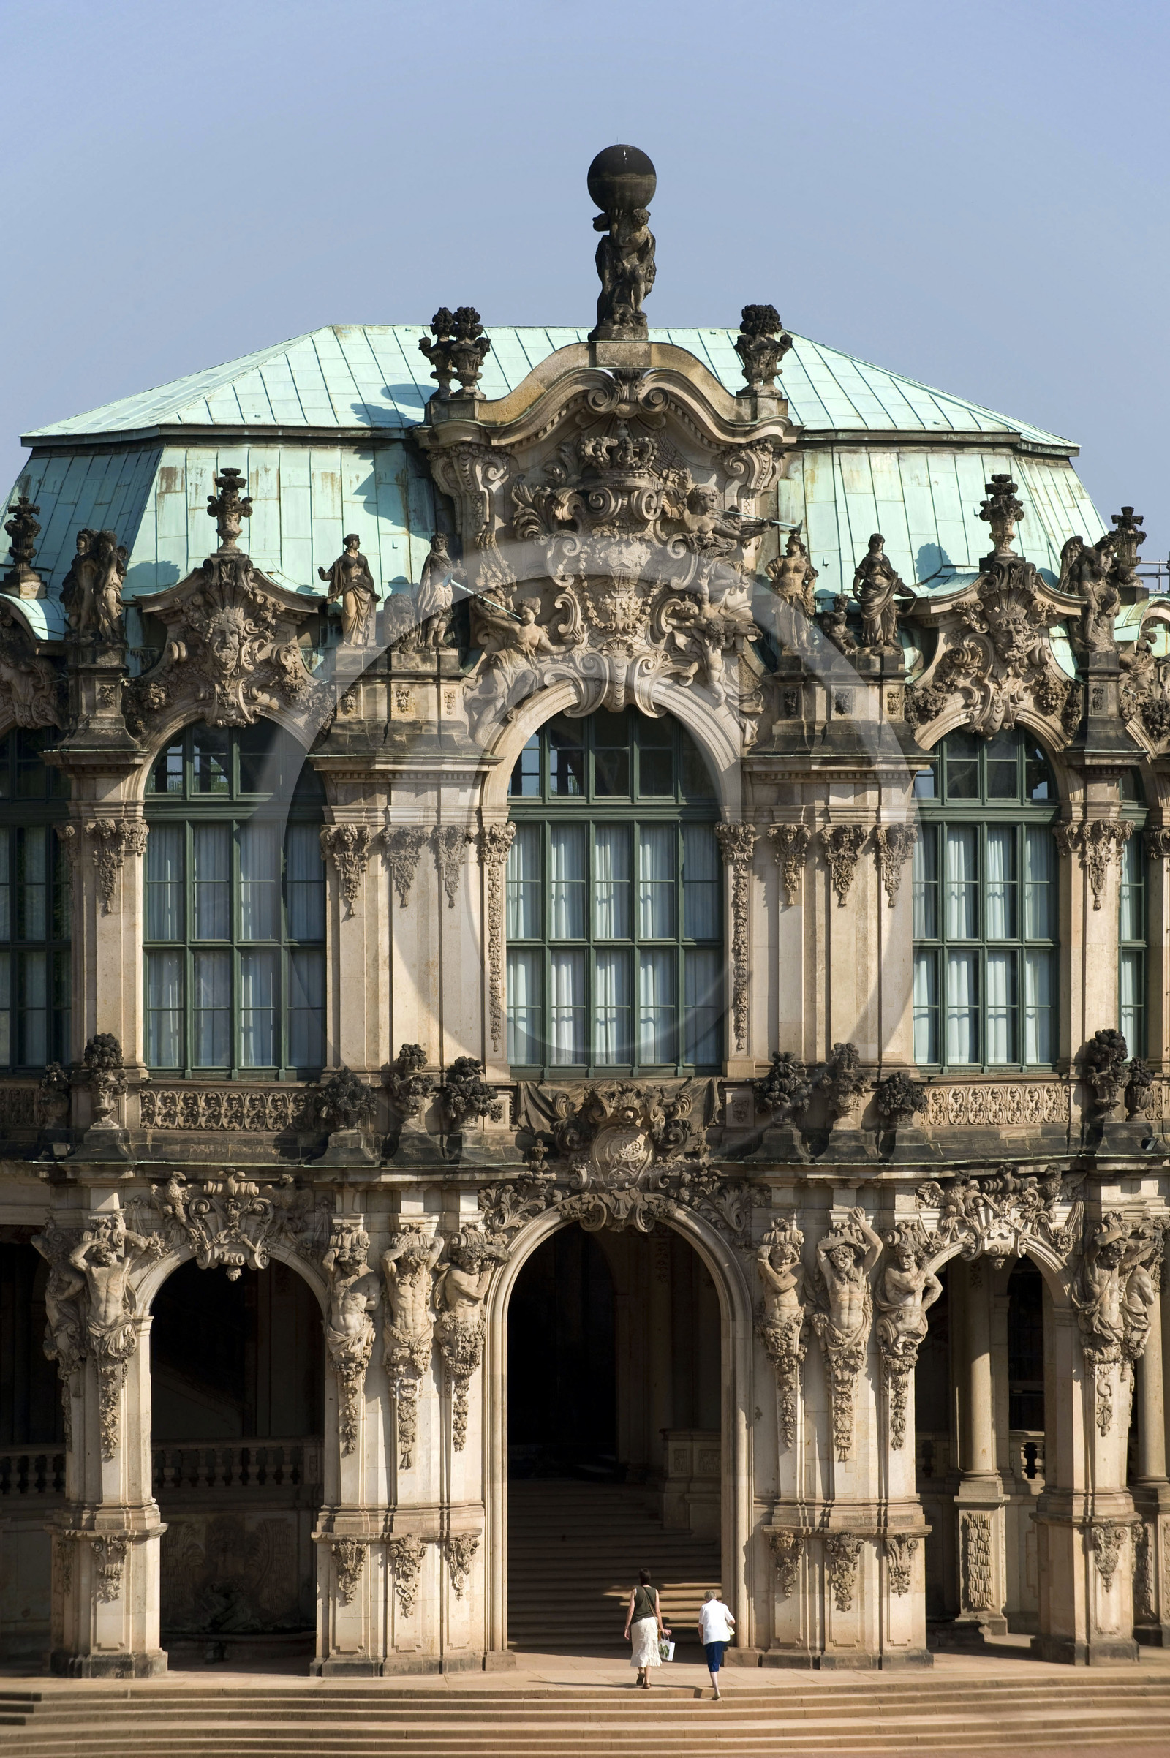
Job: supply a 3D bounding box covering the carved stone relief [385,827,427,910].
[{"bbox_3d":[-2.645,-0.172,136.900,0.649,1.217,0.300,0,0,-11],"label":"carved stone relief"}]

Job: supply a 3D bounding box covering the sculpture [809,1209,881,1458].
[{"bbox_3d":[3.881,6.767,137.600,1.020,3.771,0.720,0,-1,-14],"label":"sculpture"}]

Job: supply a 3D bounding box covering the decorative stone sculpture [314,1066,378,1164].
[{"bbox_3d":[-3.509,3.470,136.200,0.908,1.392,0.850,0,0,-5],"label":"decorative stone sculpture"}]

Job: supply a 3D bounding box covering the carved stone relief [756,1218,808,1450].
[{"bbox_3d":[2.934,6.767,137.600,0.730,3.445,0.680,0,-1,-13],"label":"carved stone relief"}]

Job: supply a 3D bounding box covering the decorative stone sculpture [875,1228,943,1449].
[{"bbox_3d":[4.805,6.797,137.800,0.930,3.327,0.700,0,-1,-18],"label":"decorative stone sculpture"}]

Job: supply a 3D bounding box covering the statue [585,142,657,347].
[{"bbox_3d":[0.554,-9.495,138.600,1.050,2.956,1.050,0,-1,-13],"label":"statue"}]

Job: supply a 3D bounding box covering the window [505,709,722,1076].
[{"bbox_3d":[0.428,0.173,137.600,3.272,5.544,0.400,0,0,-10],"label":"window"}]

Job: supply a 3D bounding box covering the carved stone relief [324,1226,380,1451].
[{"bbox_3d":[-3.330,6.535,131.900,0.820,3.282,0.650,0,0,0],"label":"carved stone relief"}]

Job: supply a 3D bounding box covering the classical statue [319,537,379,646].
[{"bbox_3d":[-3.379,-4.125,132.300,0.860,1.568,0.520,0,0,-10],"label":"classical statue"}]

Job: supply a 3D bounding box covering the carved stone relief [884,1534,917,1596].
[{"bbox_3d":[4.529,9.831,133.000,0.500,0.887,0.200,0,0,-14],"label":"carved stone relief"}]

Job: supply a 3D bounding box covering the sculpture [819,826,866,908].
[{"bbox_3d":[3.722,-0.198,133.700,0.680,1.160,0.300,0,-1,0],"label":"sculpture"}]

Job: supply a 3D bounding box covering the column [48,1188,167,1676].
[{"bbox_3d":[-6.956,8.059,135.000,1.680,7.050,1.450,0,0,-2],"label":"column"}]

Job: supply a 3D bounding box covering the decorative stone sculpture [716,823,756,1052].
[{"bbox_3d":[2.236,0.875,137.300,0.590,3.356,0.280,0,0,-10],"label":"decorative stone sculpture"}]

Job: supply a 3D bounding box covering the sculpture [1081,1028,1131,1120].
[{"bbox_3d":[7.485,2.802,133.200,0.700,1.322,0.680,0,0,0],"label":"sculpture"}]

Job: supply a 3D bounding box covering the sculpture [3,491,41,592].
[{"bbox_3d":[-8.256,-4.946,136.000,0.480,1.480,0.480,0,0,20],"label":"sculpture"}]

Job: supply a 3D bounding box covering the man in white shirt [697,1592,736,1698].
[{"bbox_3d":[1.898,11.024,133.500,0.540,1.582,0.450,0,-1,-7],"label":"man in white shirt"}]

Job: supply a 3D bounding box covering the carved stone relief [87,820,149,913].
[{"bbox_3d":[-6.902,-0.183,136.900,0.870,1.399,0.420,0,-1,5],"label":"carved stone relief"}]

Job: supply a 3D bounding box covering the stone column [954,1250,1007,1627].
[{"bbox_3d":[6.162,8.811,144.500,0.740,6.000,0.740,0,-1,10],"label":"stone column"}]

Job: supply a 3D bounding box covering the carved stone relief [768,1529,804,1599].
[{"bbox_3d":[2.922,9.946,134.700,0.480,0.980,0.230,0,0,18],"label":"carved stone relief"}]

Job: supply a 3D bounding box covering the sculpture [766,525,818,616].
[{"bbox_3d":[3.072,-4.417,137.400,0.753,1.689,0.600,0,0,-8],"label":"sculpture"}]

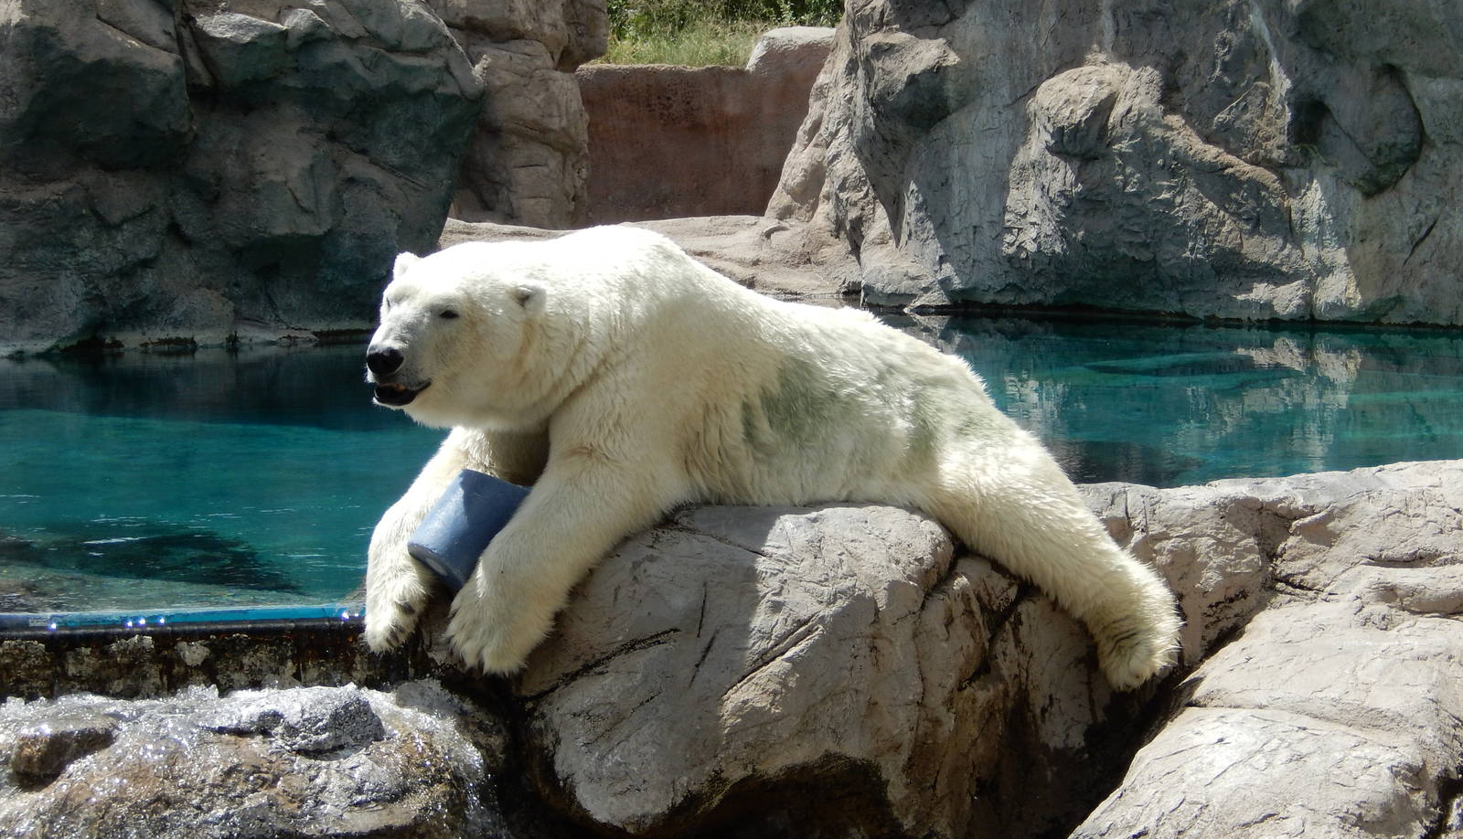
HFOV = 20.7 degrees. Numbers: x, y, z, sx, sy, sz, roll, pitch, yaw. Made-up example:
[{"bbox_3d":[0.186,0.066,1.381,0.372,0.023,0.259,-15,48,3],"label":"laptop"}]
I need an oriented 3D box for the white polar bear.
[{"bbox_3d":[0.094,0.091,10.200,2.000,1.100,0.830,-3,7,-23],"label":"white polar bear"}]

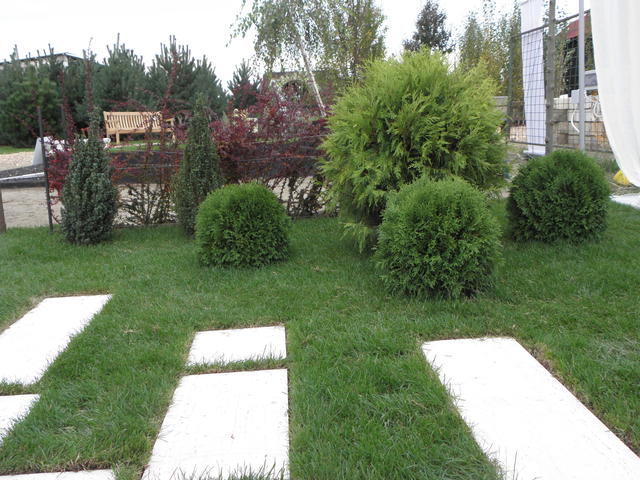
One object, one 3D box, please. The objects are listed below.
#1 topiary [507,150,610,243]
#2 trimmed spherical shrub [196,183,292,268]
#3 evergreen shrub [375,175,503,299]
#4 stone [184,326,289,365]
[{"bbox_3d":[2.541,-0.504,7.519,1.033,0.882,1.033,-3,10,-3],"label":"topiary"},{"bbox_3d":[-0.761,-0.195,6.980,0.915,0.734,0.915,-3,10,-3],"label":"trimmed spherical shrub"},{"bbox_3d":[0.932,-0.065,5.546,0.972,0.858,0.972,-3,10,-3],"label":"evergreen shrub"},{"bbox_3d":[-0.504,0.675,4.345,0.571,0.050,0.637,-3,10,-3],"label":"stone"}]

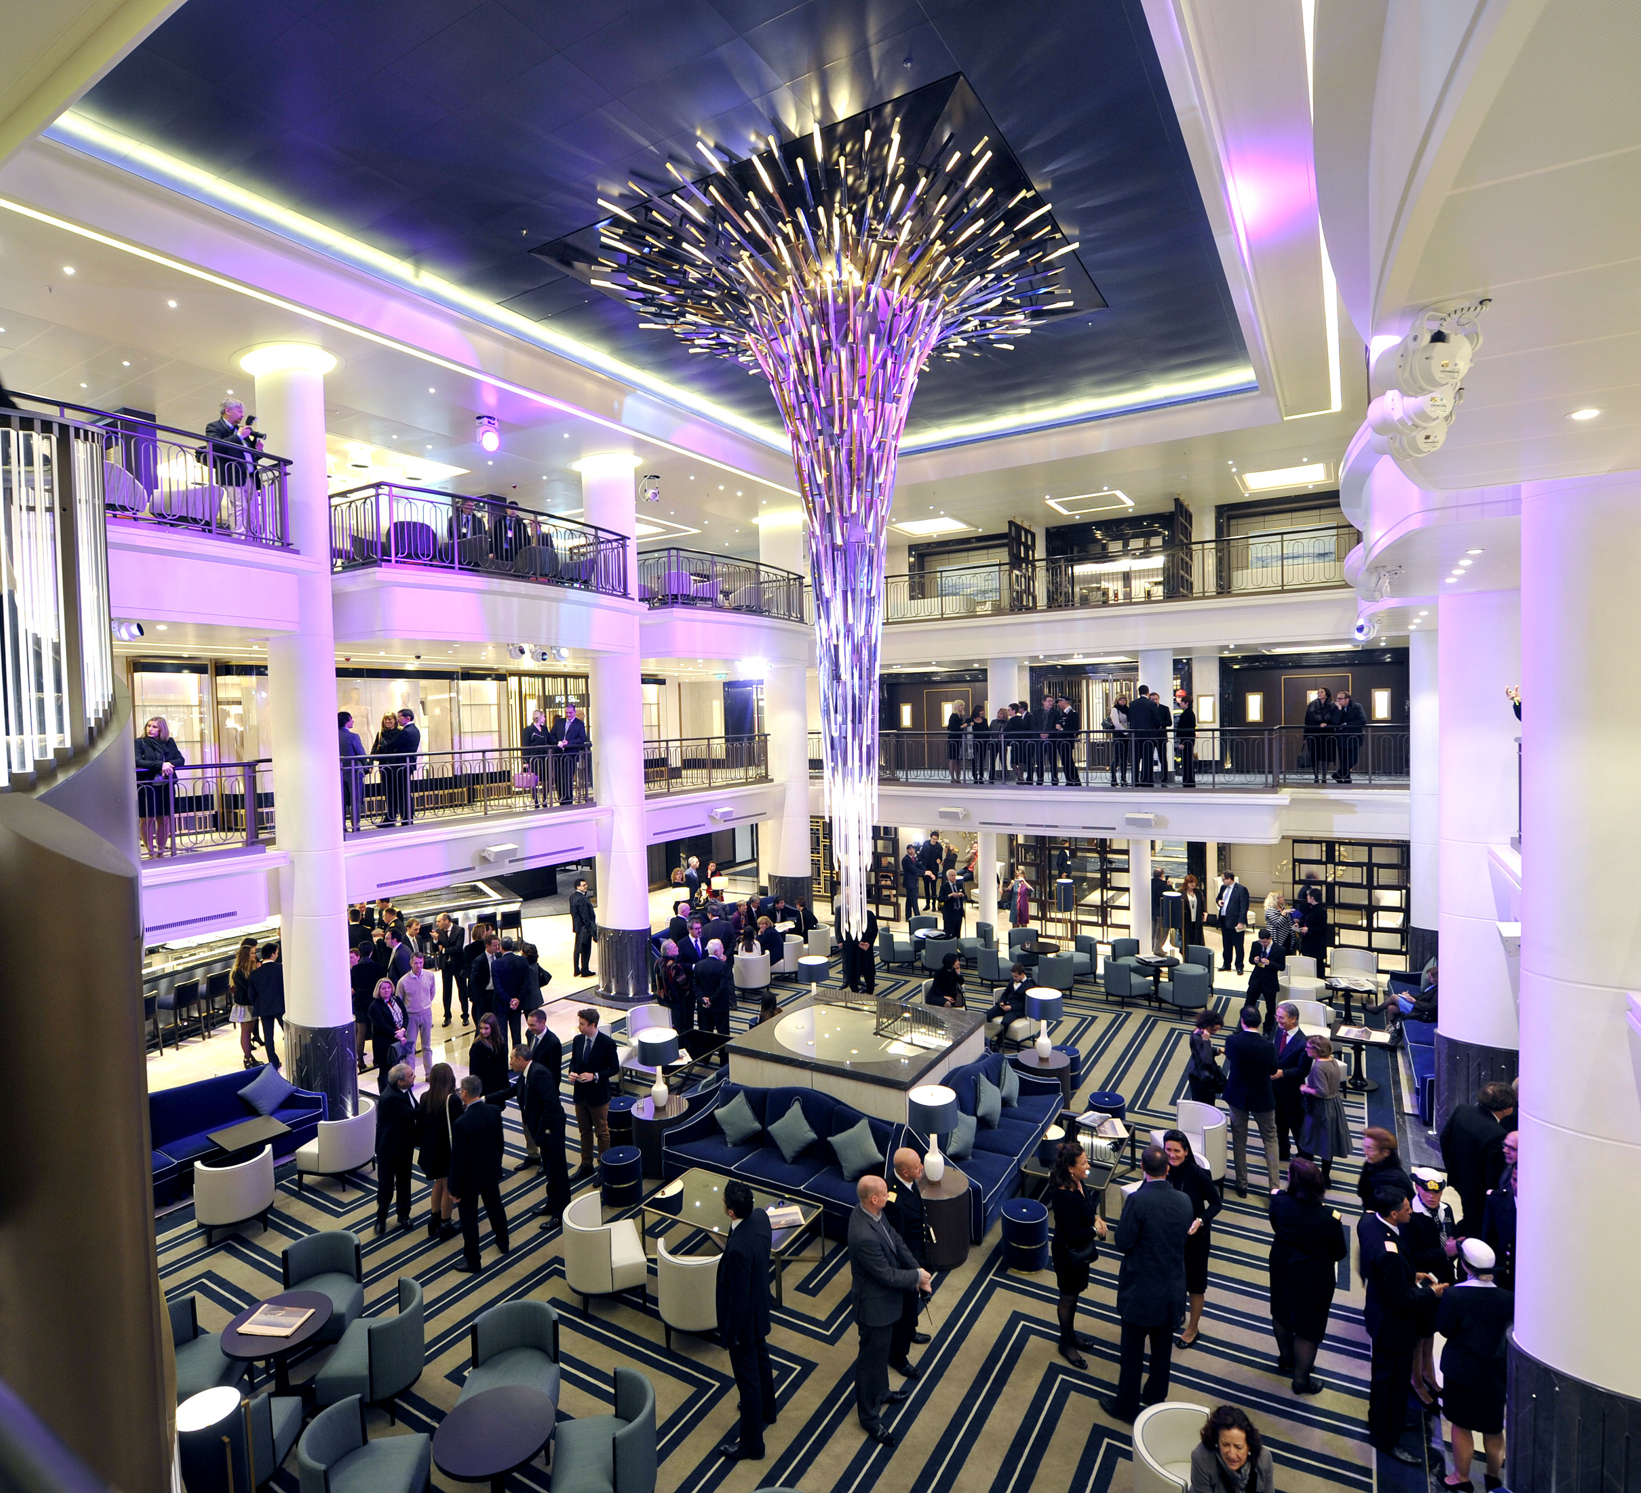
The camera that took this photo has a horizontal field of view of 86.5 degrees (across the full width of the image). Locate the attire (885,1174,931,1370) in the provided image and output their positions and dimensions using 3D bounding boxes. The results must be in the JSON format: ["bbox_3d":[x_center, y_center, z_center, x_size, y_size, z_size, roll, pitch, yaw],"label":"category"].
[{"bbox_3d":[0.690,4.039,6.804,0.380,1.520,0.500,0,2,34],"label":"attire"}]

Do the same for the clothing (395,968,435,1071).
[{"bbox_3d":[-5.707,3.864,12.321,0.530,1.470,0.330,-3,2,-27],"label":"clothing"}]

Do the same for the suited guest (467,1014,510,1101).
[{"bbox_3d":[-3.827,3.948,10.123,0.480,1.670,0.340,-2,2,-9],"label":"suited guest"}]

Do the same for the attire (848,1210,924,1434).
[{"bbox_3d":[0.457,3.966,6.142,0.520,1.500,0.500,-1,2,15],"label":"attire"}]

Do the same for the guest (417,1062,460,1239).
[{"bbox_3d":[-3.827,3.983,8.698,0.460,1.700,0.360,-1,2,20],"label":"guest"}]

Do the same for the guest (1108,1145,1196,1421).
[{"bbox_3d":[2.201,3.622,5.929,0.580,1.850,0.420,-1,2,14],"label":"guest"}]

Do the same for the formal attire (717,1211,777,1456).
[{"bbox_3d":[-0.526,4.042,6.060,0.370,1.620,0.500,0,2,31],"label":"formal attire"}]

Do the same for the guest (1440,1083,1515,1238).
[{"bbox_3d":[5.669,3.690,7.471,0.450,1.680,0.520,-2,2,-3],"label":"guest"}]

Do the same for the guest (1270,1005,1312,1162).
[{"bbox_3d":[5.086,3.614,9.473,0.400,1.730,0.520,-2,2,-7],"label":"guest"}]

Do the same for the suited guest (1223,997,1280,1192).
[{"bbox_3d":[4.274,3.487,8.566,0.550,1.840,0.420,-1,2,19],"label":"suited guest"}]

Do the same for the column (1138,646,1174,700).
[{"bbox_3d":[6.870,-0.663,17.875,0.660,2.680,0.660,0,2,32],"label":"column"}]

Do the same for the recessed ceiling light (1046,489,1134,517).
[{"bbox_3d":[6.379,-5.743,20.511,1.630,0.080,1.550,0,2,32],"label":"recessed ceiling light"}]

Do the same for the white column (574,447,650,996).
[{"bbox_3d":[-3.705,-0.249,15.872,1.020,9.500,1.020,-2,2,0],"label":"white column"}]

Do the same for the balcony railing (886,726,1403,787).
[{"bbox_3d":[5.131,0.241,16.049,9.650,1.100,0.600,0,2,32],"label":"balcony railing"}]

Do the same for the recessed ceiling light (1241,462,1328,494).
[{"bbox_3d":[9.407,-5.450,17.647,1.580,0.100,1.670,0,2,32],"label":"recessed ceiling light"}]

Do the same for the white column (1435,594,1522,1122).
[{"bbox_3d":[7.074,1.321,9.087,1.080,6.000,0.650,0,2,32],"label":"white column"}]

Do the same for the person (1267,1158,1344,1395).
[{"bbox_3d":[3.565,3.822,6.411,0.360,1.660,0.520,-3,2,-40],"label":"person"}]

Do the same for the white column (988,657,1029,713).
[{"bbox_3d":[4.038,-0.595,18.808,0.620,2.620,0.620,0,2,32],"label":"white column"}]

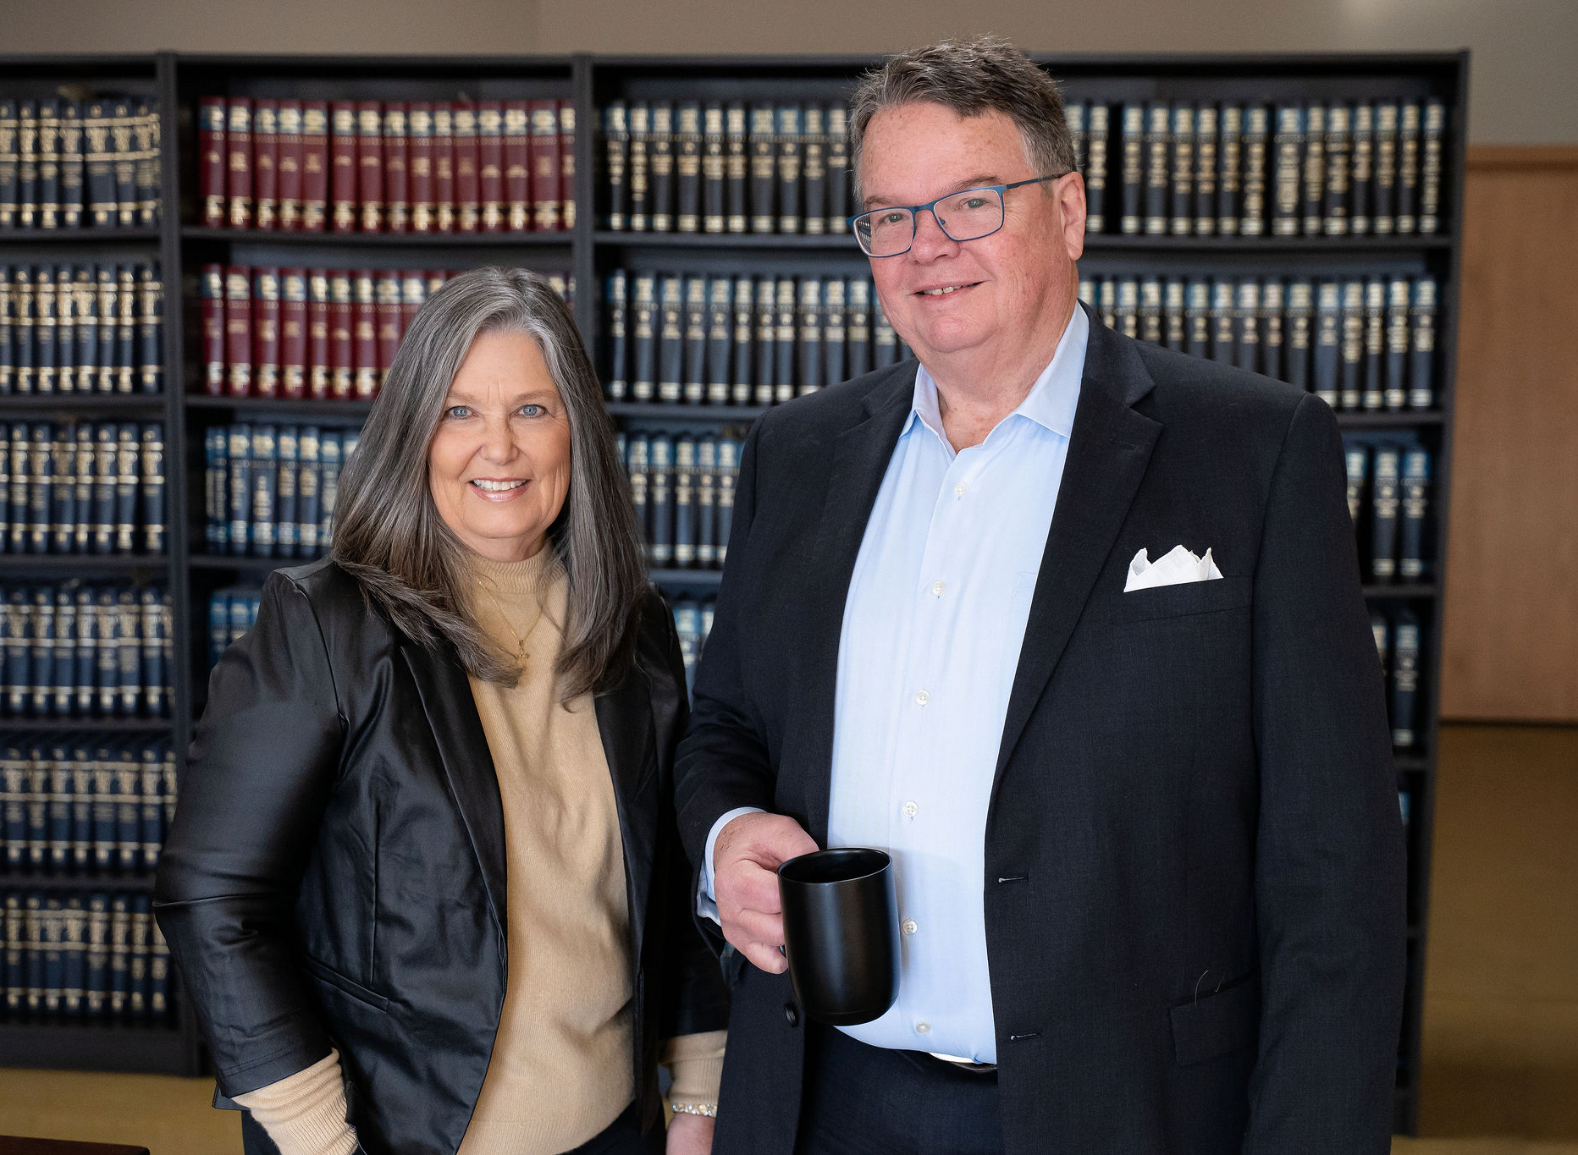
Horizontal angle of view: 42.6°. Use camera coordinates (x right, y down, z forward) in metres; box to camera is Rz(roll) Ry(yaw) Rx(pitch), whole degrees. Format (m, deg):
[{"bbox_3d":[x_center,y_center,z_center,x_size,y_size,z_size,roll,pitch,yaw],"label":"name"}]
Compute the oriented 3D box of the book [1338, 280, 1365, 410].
[{"bbox_3d":[1.059,-0.444,3.869,0.048,0.249,0.178,1,7,5],"label":"book"}]

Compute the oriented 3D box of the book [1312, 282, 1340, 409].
[{"bbox_3d":[1.008,-0.445,3.843,0.050,0.254,0.178,1,7,6],"label":"book"}]

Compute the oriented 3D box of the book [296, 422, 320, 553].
[{"bbox_3d":[-0.940,-0.176,4.081,0.047,0.256,0.170,1,7,6],"label":"book"}]

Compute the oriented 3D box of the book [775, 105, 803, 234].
[{"bbox_3d":[0.009,-0.784,3.932,0.052,0.249,0.178,1,7,5],"label":"book"}]

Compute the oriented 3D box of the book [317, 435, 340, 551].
[{"bbox_3d":[-0.907,-0.177,4.119,0.046,0.248,0.175,1,7,5],"label":"book"}]

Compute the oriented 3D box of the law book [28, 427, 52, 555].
[{"bbox_3d":[-1.484,-0.189,4.124,0.045,0.252,0.185,1,7,5],"label":"law book"}]

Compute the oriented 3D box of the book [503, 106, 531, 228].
[{"bbox_3d":[-0.512,-0.793,3.958,0.048,0.253,0.170,1,7,5],"label":"book"}]

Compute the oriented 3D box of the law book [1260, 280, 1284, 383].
[{"bbox_3d":[0.907,-0.447,3.853,0.044,0.254,0.178,1,7,6],"label":"law book"}]

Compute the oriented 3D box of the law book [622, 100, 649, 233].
[{"bbox_3d":[-0.281,-0.790,3.930,0.048,0.254,0.178,1,7,6],"label":"law book"}]

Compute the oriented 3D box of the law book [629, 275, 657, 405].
[{"bbox_3d":[-0.273,-0.477,4.020,0.045,0.253,0.175,1,7,5],"label":"law book"}]

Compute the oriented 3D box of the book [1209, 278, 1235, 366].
[{"bbox_3d":[0.822,-0.450,3.891,0.048,0.249,0.178,1,7,5],"label":"book"}]

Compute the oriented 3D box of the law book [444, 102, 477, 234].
[{"bbox_3d":[-0.609,-0.795,3.967,0.048,0.253,0.170,1,7,5],"label":"law book"}]

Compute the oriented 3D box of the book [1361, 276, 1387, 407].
[{"bbox_3d":[1.101,-0.443,3.865,0.048,0.249,0.178,1,7,5],"label":"book"}]

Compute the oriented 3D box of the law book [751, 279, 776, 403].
[{"bbox_3d":[-0.037,-0.467,3.952,0.042,0.248,0.170,1,7,5],"label":"law book"}]

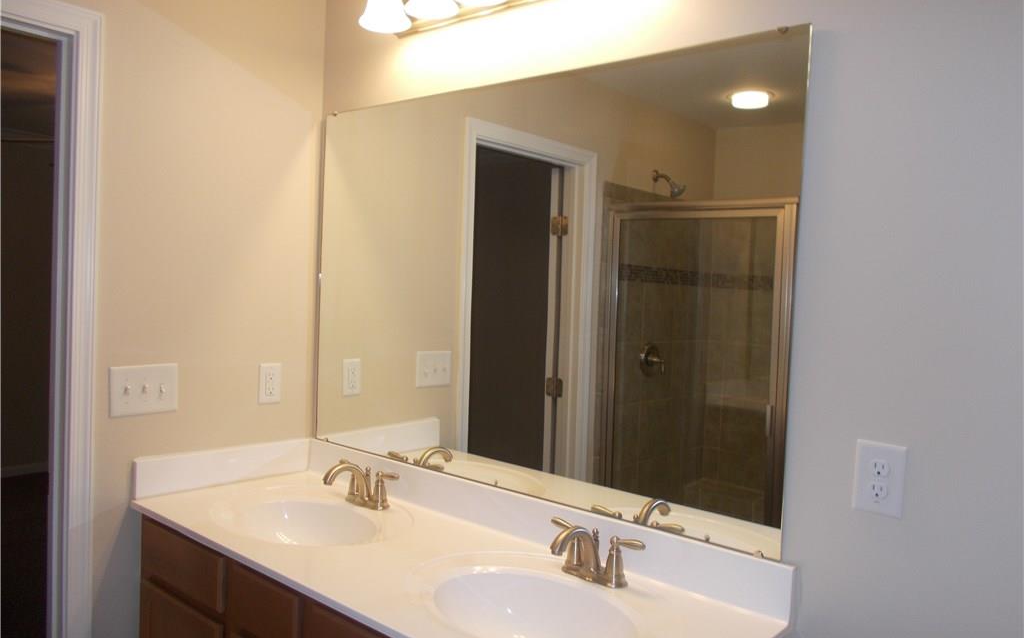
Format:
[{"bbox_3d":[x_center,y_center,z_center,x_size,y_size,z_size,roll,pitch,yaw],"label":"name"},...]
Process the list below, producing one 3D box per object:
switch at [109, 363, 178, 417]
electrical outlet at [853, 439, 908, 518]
[{"bbox_3d":[-0.962,0.187,2.017,0.016,0.126,0.172,5,3,41],"label":"switch"},{"bbox_3d":[0.636,0.278,1.332,0.079,0.124,0.010,5,3,41],"label":"electrical outlet"}]

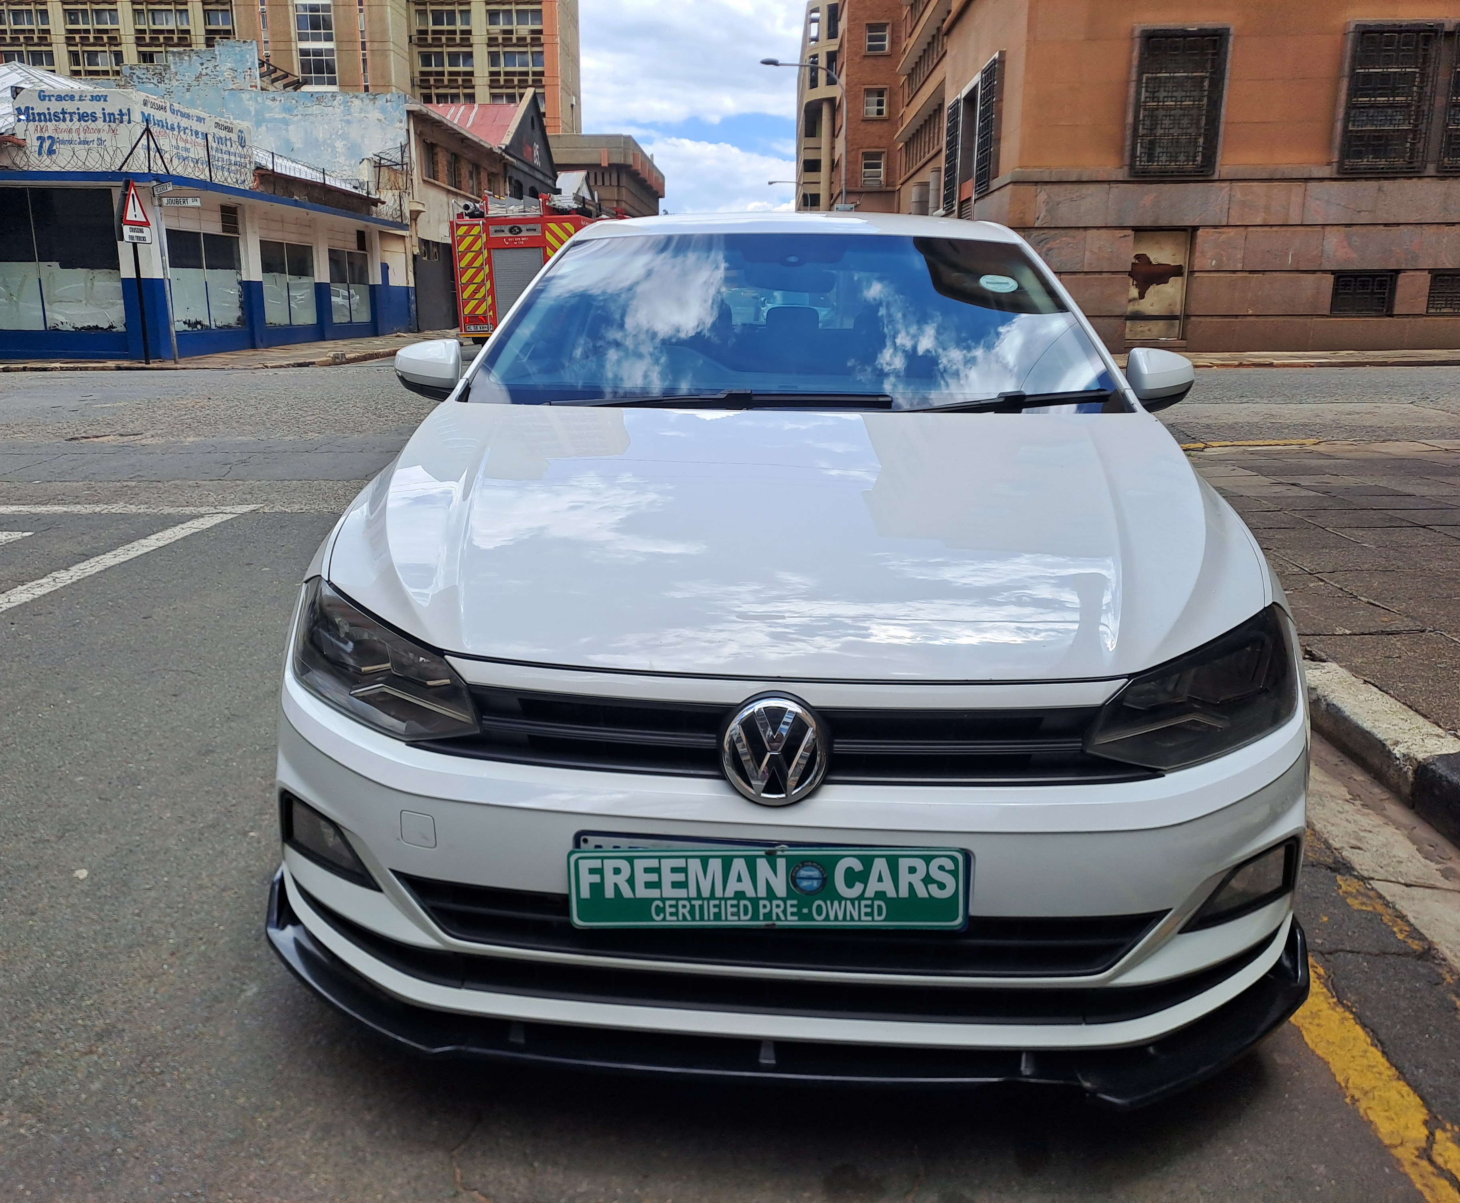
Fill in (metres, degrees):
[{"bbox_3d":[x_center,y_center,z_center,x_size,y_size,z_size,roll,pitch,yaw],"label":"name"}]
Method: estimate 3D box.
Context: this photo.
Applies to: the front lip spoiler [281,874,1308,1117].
[{"bbox_3d":[0.065,0.570,1.747,1.740,0.185,0.460,2,14,3],"label":"front lip spoiler"}]

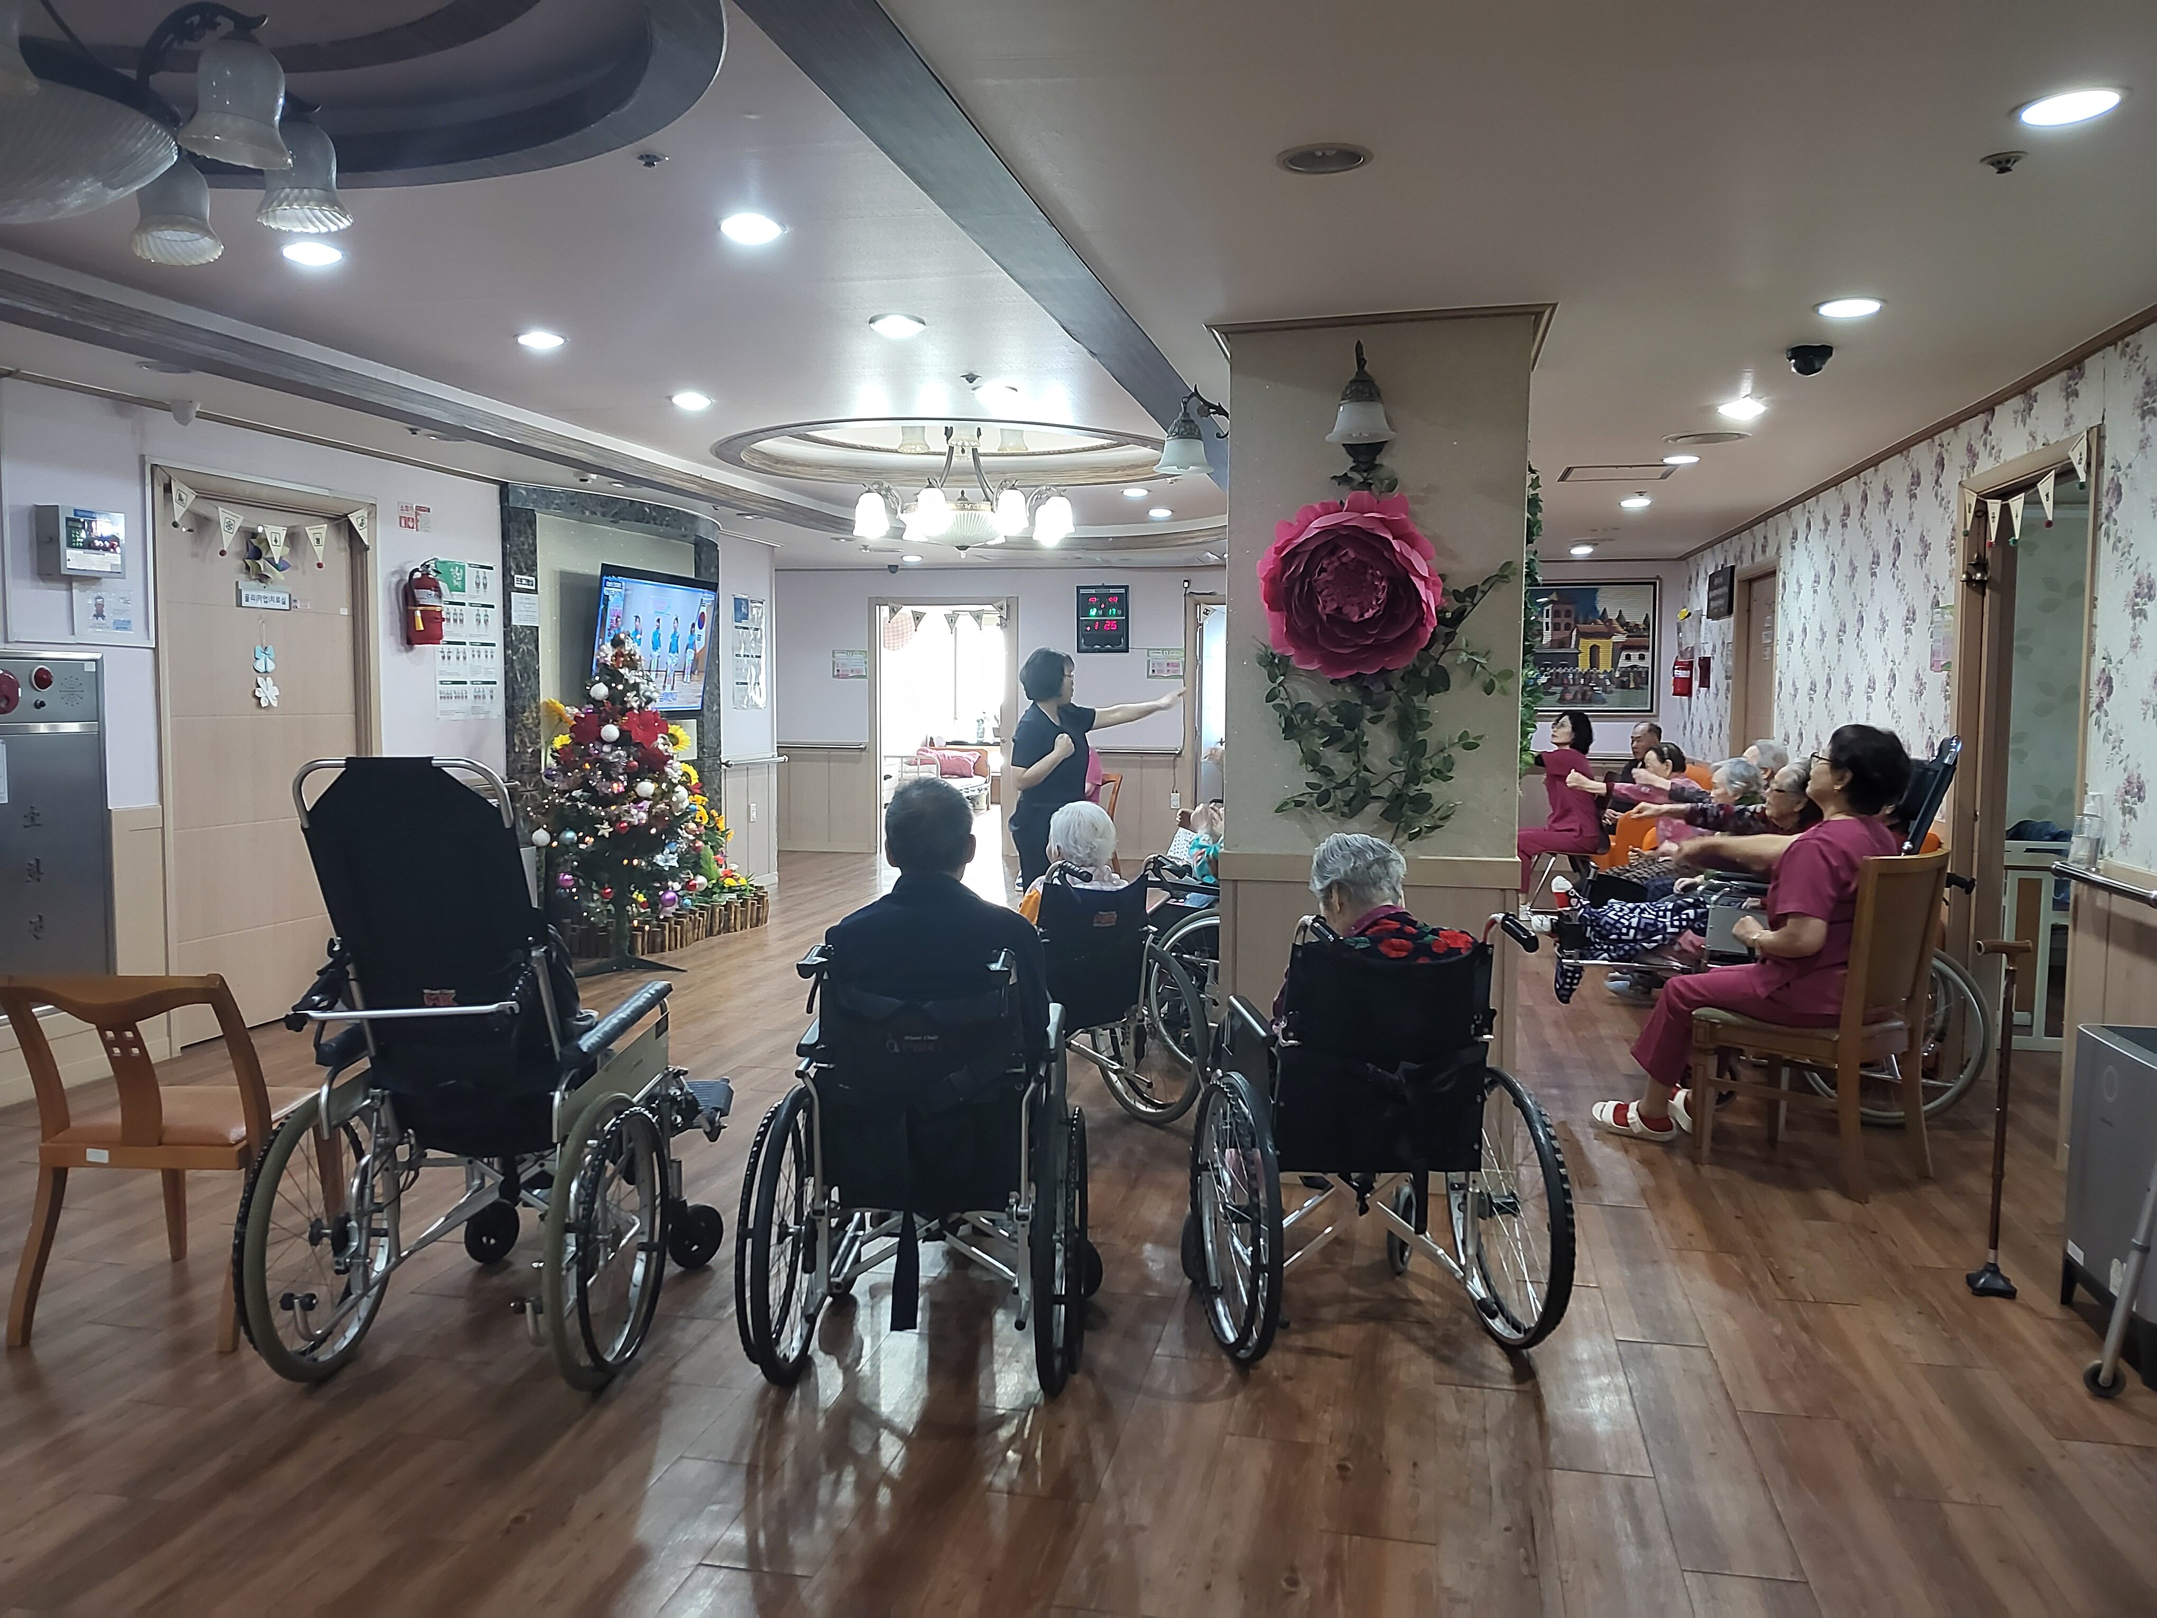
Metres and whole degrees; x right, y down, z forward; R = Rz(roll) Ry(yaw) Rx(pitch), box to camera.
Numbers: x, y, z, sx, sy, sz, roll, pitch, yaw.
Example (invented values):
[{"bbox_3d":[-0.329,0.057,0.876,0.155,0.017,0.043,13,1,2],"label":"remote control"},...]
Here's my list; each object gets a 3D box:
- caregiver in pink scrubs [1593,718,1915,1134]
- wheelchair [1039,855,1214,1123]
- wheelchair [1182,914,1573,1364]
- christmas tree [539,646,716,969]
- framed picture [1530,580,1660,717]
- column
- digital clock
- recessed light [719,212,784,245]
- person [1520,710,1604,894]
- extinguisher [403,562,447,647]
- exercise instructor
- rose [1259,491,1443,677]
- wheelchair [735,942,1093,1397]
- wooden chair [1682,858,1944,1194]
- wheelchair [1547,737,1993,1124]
[{"bbox_3d":[1.921,0.370,4.691,0.520,1.250,0.820,-3,5,-41],"label":"caregiver in pink scrubs"},{"bbox_3d":[-0.089,0.536,5.083,0.620,0.880,0.980,-2,5,-32],"label":"wheelchair"},{"bbox_3d":[0.589,0.631,3.405,0.630,0.900,0.970,0,4,-9],"label":"wheelchair"},{"bbox_3d":[-2.227,-0.042,7.903,0.880,1.570,0.880,1,4,12],"label":"christmas tree"},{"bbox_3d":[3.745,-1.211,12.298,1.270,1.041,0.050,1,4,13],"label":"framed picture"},{"bbox_3d":[0.849,-0.153,4.647,0.793,2.328,0.720,1,4,13],"label":"column"},{"bbox_3d":[0.199,-1.532,13.080,0.436,0.544,0.050,1,4,13],"label":"digital clock"},{"bbox_3d":[-0.815,-1.447,4.048,0.165,0.040,0.165,0,4,0],"label":"recessed light"},{"bbox_3d":[2.701,0.049,9.428,0.750,1.220,0.500,1,4,10],"label":"person"},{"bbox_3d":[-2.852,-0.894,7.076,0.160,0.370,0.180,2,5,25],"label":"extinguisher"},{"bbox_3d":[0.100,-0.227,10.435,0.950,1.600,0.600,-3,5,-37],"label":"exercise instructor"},{"bbox_3d":[0.696,-0.575,4.141,0.465,0.465,0.160,1,4,12],"label":"rose"},{"bbox_3d":[-0.283,0.658,3.323,0.620,0.880,0.980,1,4,4],"label":"wheelchair"},{"bbox_3d":[2.084,0.567,4.551,0.440,0.920,0.520,-4,6,-44],"label":"wooden chair"},{"bbox_3d":[2.231,0.356,5.329,1.280,1.190,0.620,1,4,14],"label":"wheelchair"}]

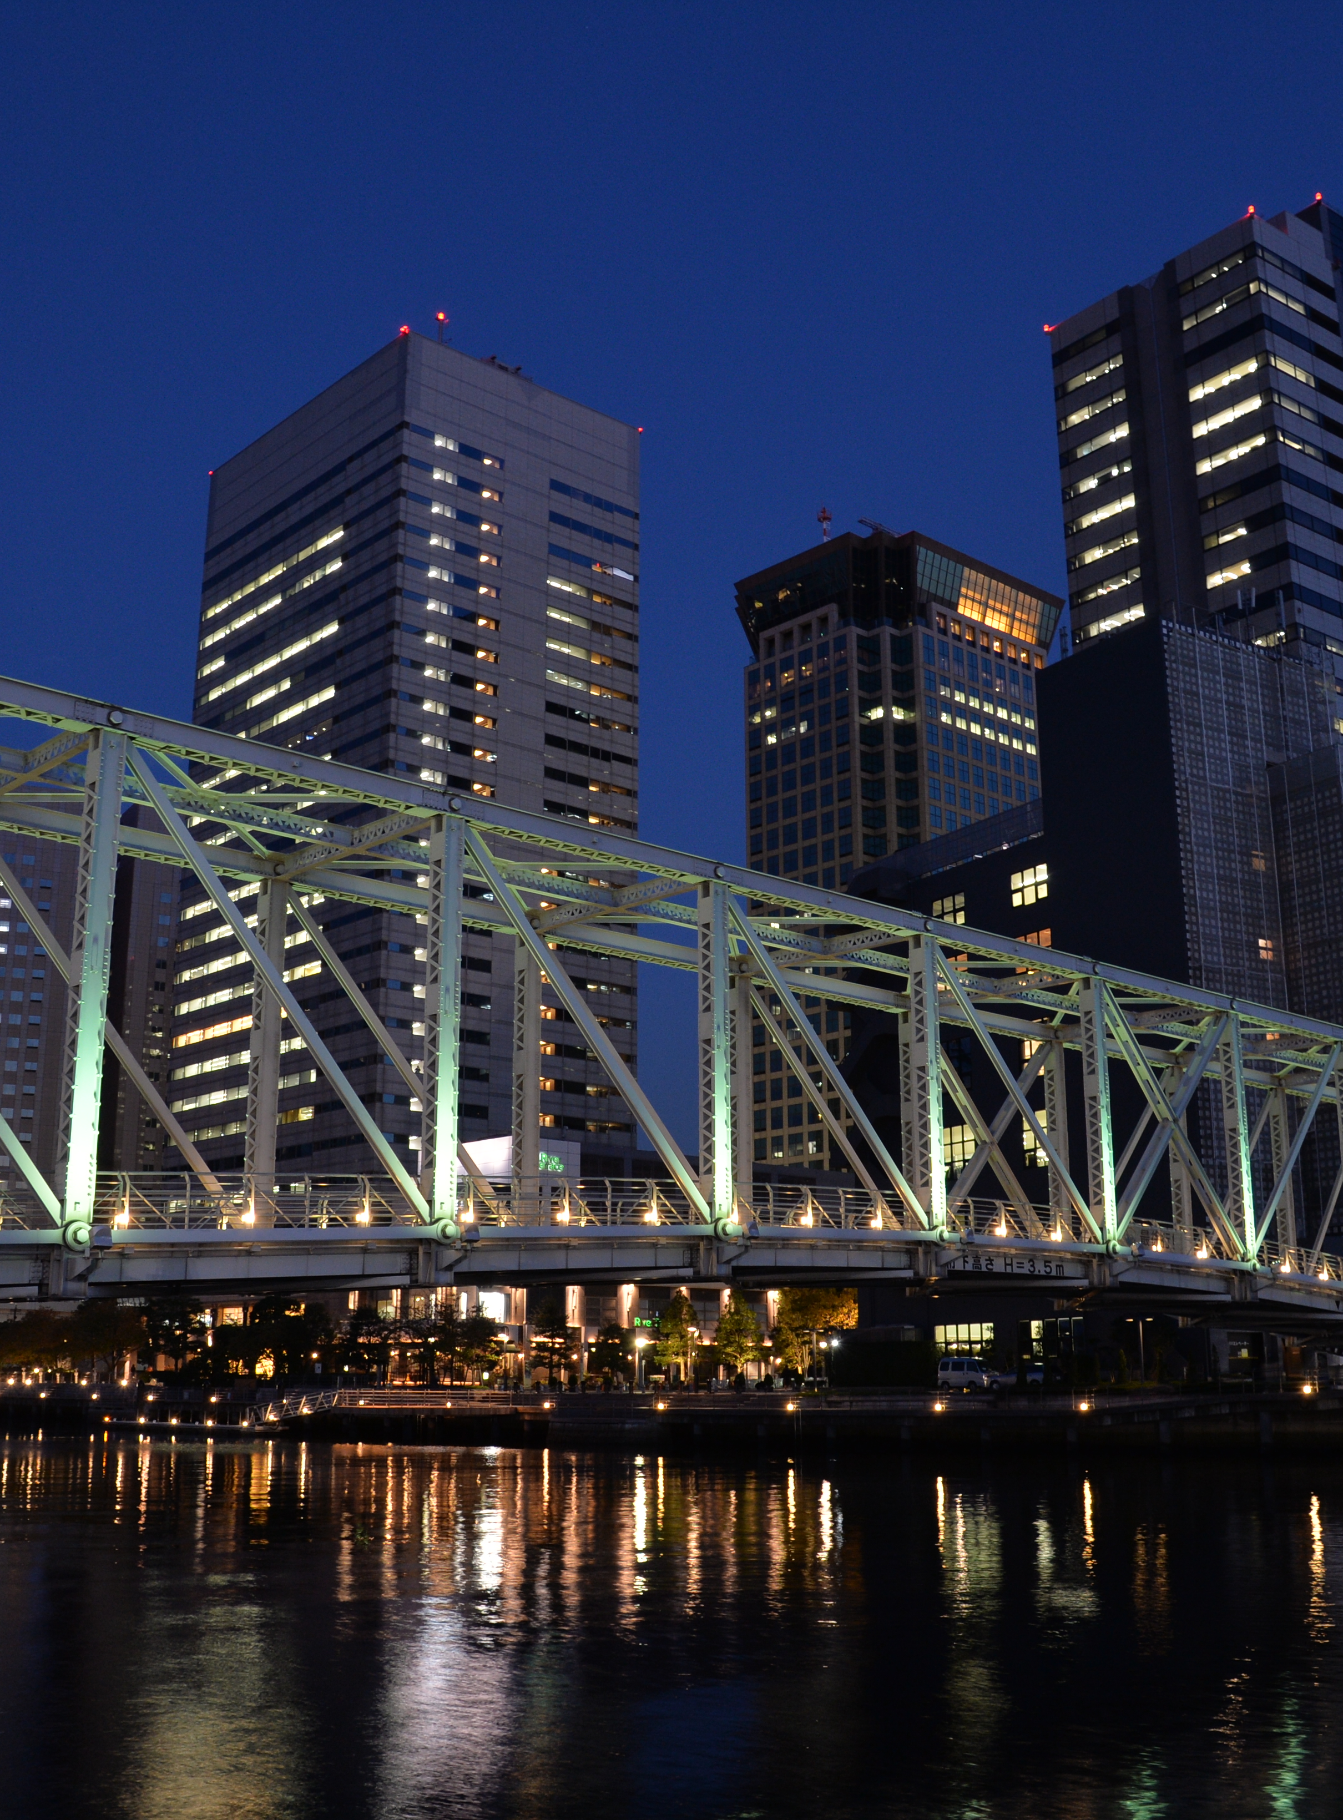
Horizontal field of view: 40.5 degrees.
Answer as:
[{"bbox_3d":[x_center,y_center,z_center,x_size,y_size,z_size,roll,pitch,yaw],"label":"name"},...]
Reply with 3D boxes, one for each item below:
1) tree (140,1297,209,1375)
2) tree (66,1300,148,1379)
[{"bbox_3d":[-46.325,40.463,171.362,6.400,8.220,6.400,0,-14,0],"label":"tree"},{"bbox_3d":[-48.868,37.225,156.929,6.555,7.152,6.555,5,-15,-16],"label":"tree"}]

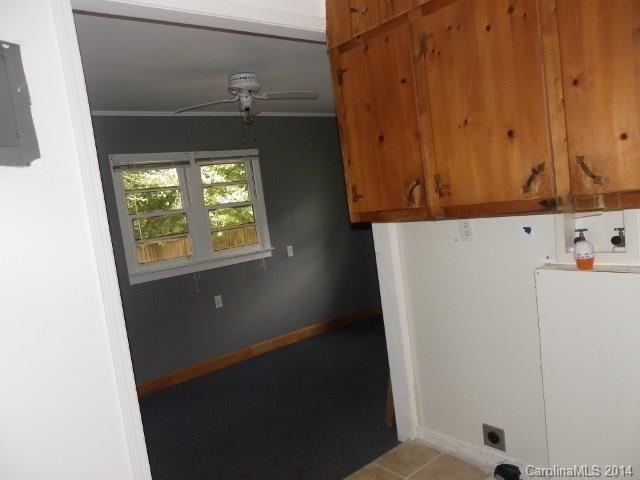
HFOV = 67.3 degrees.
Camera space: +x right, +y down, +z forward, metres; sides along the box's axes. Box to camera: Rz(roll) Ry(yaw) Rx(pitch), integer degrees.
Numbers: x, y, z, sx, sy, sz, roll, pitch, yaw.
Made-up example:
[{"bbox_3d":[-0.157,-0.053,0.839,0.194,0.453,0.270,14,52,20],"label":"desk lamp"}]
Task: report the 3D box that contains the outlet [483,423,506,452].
[{"bbox_3d":[0.869,0.985,2.392,0.012,0.115,0.115,-11,7,-38],"label":"outlet"}]

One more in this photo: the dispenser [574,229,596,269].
[{"bbox_3d":[1.011,0.034,1.843,0.065,0.157,0.047,-2,7,42],"label":"dispenser"}]

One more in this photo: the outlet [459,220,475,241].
[{"bbox_3d":[0.712,-0.050,2.331,0.010,0.115,0.072,-11,7,-38],"label":"outlet"}]

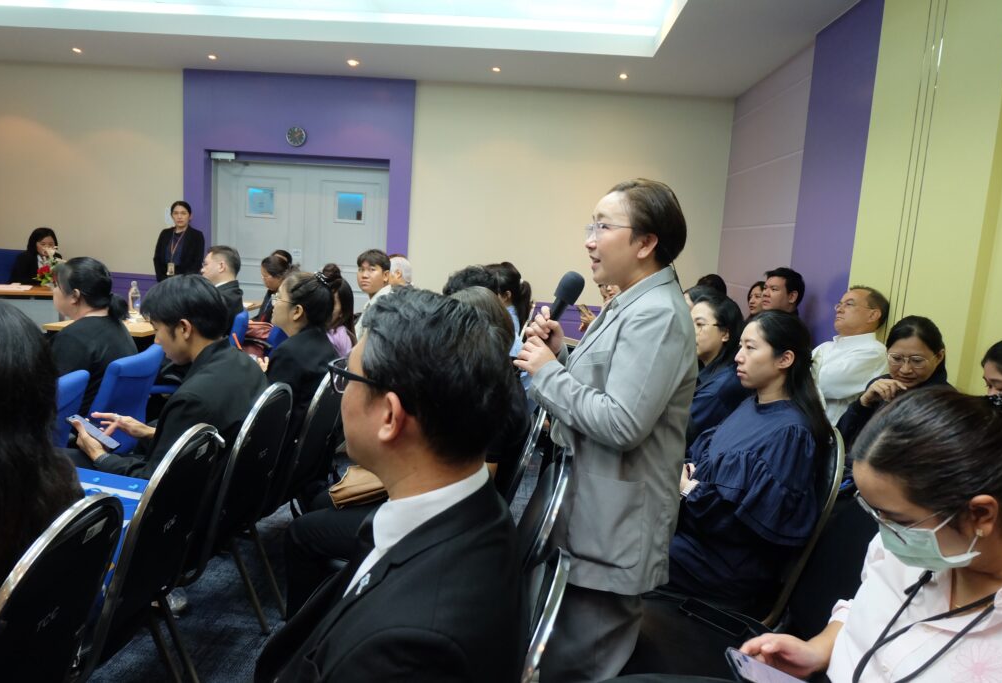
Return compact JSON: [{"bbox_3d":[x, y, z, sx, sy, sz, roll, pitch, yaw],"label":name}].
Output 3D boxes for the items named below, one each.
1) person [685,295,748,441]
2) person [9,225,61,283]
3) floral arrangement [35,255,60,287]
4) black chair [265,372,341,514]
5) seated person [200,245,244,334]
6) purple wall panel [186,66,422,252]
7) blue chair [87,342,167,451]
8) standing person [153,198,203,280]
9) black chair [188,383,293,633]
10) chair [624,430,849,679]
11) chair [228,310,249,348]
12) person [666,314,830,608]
[{"bbox_3d":[0.618,0.433,2.724,0.800,1.254,0.500,2,8,-8],"label":"person"},{"bbox_3d":[-3.949,-0.305,5.833,0.500,1.311,0.700,0,9,-25],"label":"person"},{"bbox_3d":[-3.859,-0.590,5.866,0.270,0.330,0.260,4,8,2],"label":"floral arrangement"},{"bbox_3d":[-0.971,0.506,2.657,0.560,0.930,0.450,4,8,2],"label":"black chair"},{"bbox_3d":[-1.942,0.057,4.172,0.780,1.292,0.500,2,8,-13],"label":"seated person"},{"bbox_3d":[-1.948,-1.063,6.568,2.175,2.853,0.120,4,8,2],"label":"purple wall panel"},{"bbox_3d":[-1.700,0.476,2.677,0.600,0.900,0.560,3,8,-1],"label":"blue chair"},{"bbox_3d":[-2.908,-0.445,6.179,0.460,1.619,0.280,3,8,-4],"label":"standing person"},{"bbox_3d":[-0.985,0.578,2.152,0.560,0.930,0.450,4,8,2],"label":"black chair"},{"bbox_3d":[0.580,0.738,1.674,0.560,0.930,0.450,4,8,2],"label":"chair"},{"bbox_3d":[-1.898,0.257,4.156,0.600,0.907,0.580,2,8,-13],"label":"chair"},{"bbox_3d":[0.600,0.520,2.067,0.680,1.250,0.500,3,8,1],"label":"person"}]

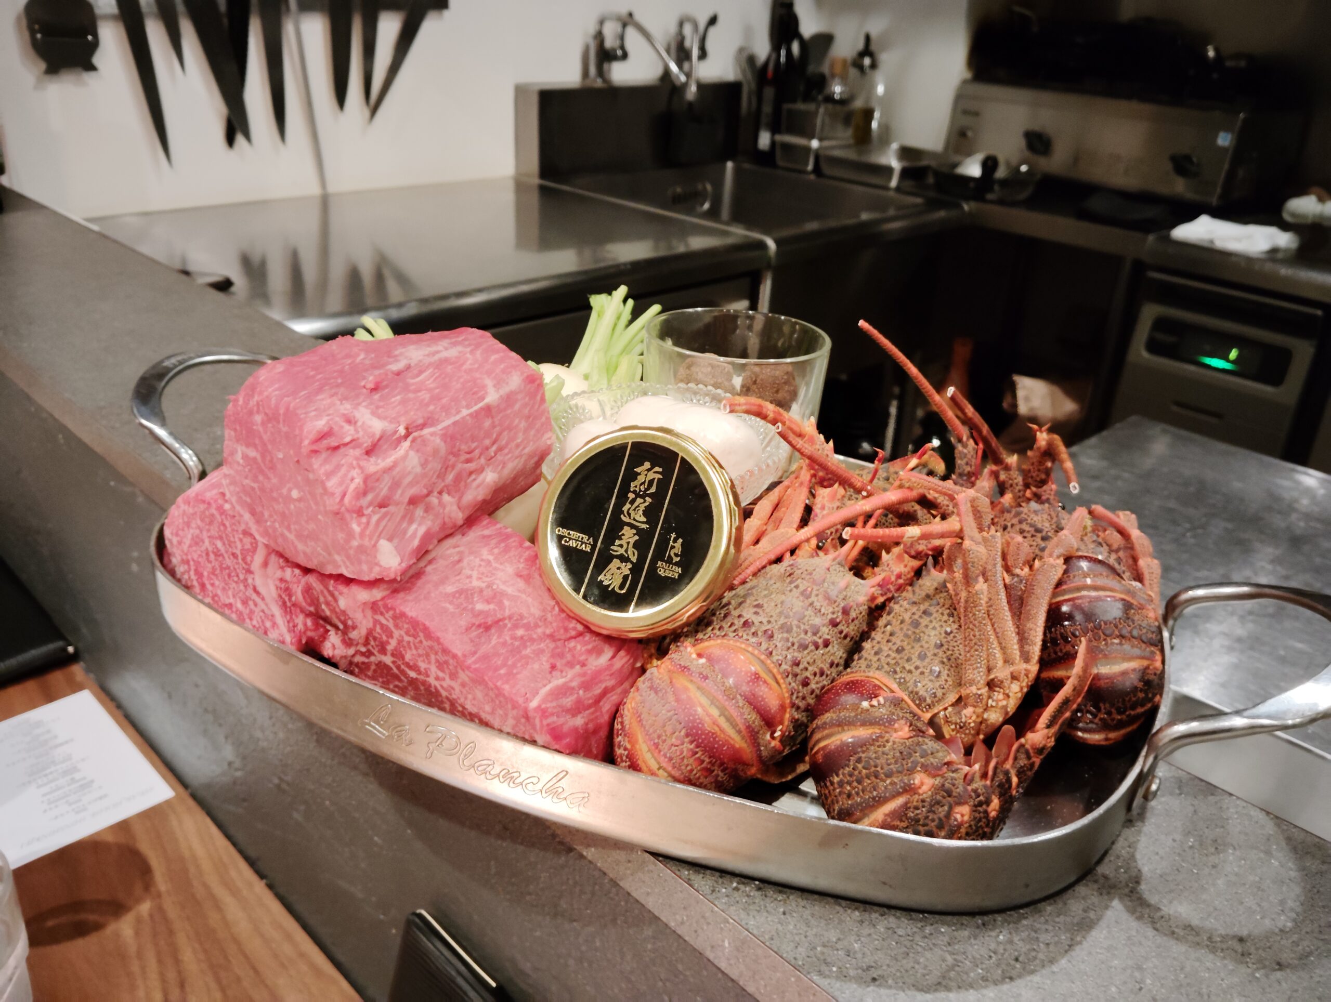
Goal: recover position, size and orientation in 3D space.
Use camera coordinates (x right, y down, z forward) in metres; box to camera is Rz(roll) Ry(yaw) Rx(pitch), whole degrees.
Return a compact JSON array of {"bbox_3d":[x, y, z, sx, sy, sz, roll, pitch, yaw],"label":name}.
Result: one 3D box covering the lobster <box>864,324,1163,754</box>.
[{"bbox_3d":[0.185,0.011,0.553,0.113,0.148,0.187,-7,28,-21],"label":"lobster"}]

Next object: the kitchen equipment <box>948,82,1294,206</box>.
[{"bbox_3d":[1.027,-0.816,2.429,0.612,0.190,0.400,26,34,38],"label":"kitchen equipment"}]

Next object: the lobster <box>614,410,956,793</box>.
[{"bbox_3d":[0.048,0.045,0.516,0.133,0.108,0.207,21,31,32],"label":"lobster"}]

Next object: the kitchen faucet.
[{"bbox_3d":[-0.056,-0.944,2.283,0.216,0.148,0.104,4,26,1],"label":"kitchen faucet"}]

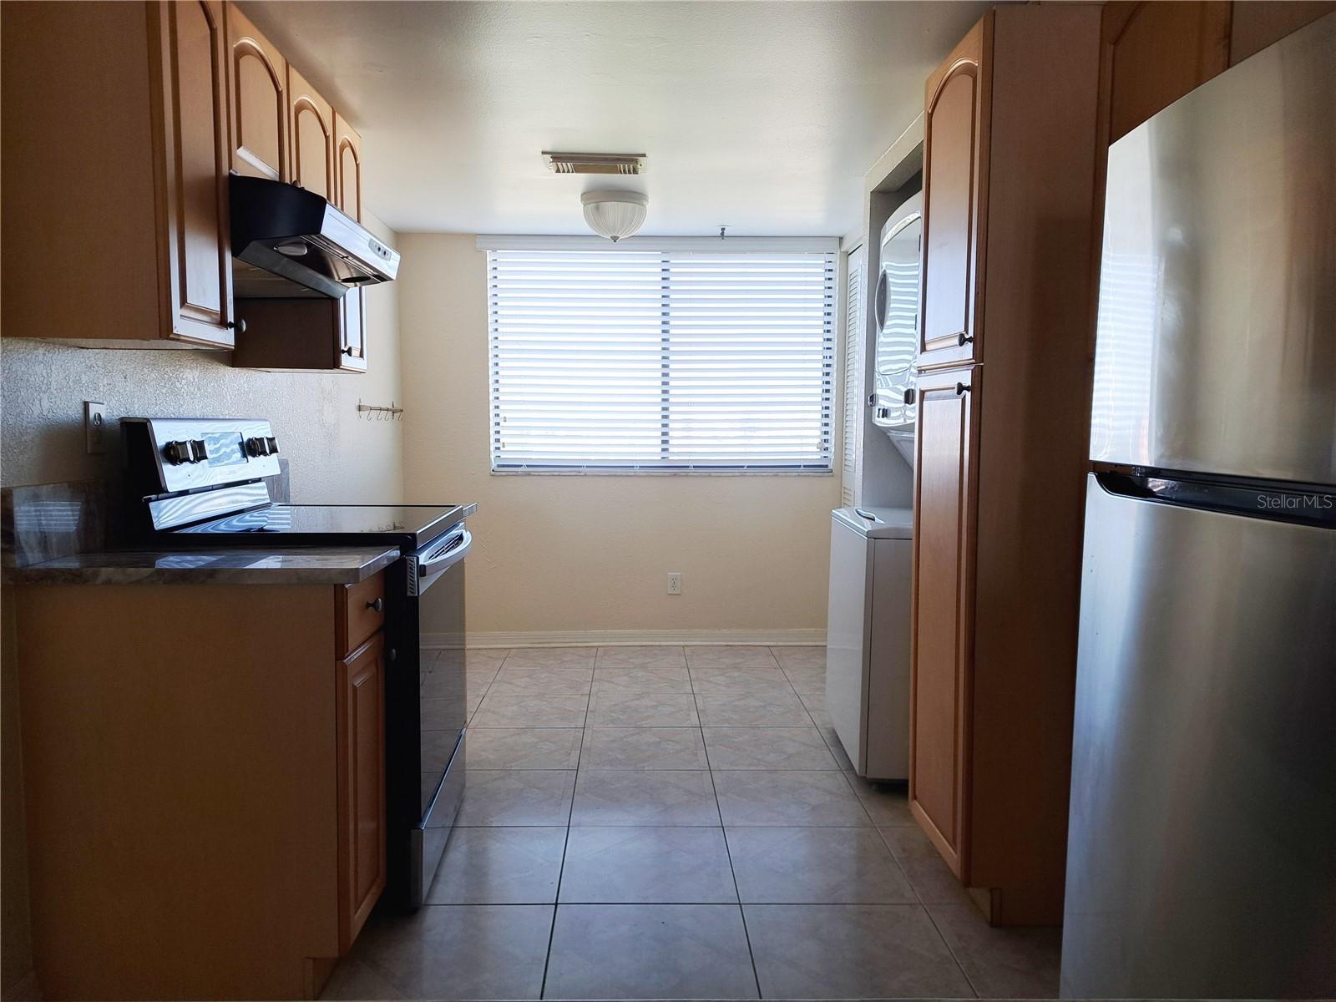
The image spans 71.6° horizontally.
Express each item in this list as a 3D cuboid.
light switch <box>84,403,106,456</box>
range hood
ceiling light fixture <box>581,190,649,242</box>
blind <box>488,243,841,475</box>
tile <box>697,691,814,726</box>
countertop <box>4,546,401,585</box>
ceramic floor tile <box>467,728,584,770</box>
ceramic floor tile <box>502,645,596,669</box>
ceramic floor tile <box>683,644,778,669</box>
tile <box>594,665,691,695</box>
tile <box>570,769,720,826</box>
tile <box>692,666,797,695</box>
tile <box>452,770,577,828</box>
[{"bbox_3d":[-1.261,-0.161,2.048,0.008,0.117,0.073,0,4,-2],"label":"light switch"},{"bbox_3d":[-1.060,-0.680,2.475,0.500,0.185,0.745,0,4,-2],"label":"range hood"},{"bbox_3d":[-0.230,-1.227,4.057,0.291,0.182,0.291,1,5,-2],"label":"ceiling light fixture"},{"bbox_3d":[-0.024,-0.731,4.822,1.815,1.152,0.060,0,5,-2],"label":"blind"},{"bbox_3d":[0.354,0.891,3.915,0.457,0.010,0.457,1,5,-2],"label":"tile"},{"bbox_3d":[-0.934,0.129,1.939,0.663,0.032,0.334,1,5,-2],"label":"countertop"},{"bbox_3d":[-0.549,0.919,3.428,0.457,0.010,0.457,1,5,-2],"label":"ceramic floor tile"},{"bbox_3d":[-0.593,0.801,4.735,0.453,0.010,0.450,0,5,-2],"label":"ceramic floor tile"},{"bbox_3d":[0.319,0.804,4.768,0.453,0.010,0.450,0,5,-2],"label":"ceramic floor tile"},{"bbox_3d":[-0.122,0.848,4.333,0.455,0.010,0.455,0,4,-2],"label":"tile"},{"bbox_3d":[-0.073,0.951,2.966,0.455,0.010,0.455,0,4,-2],"label":"tile"},{"bbox_3d":[0.338,0.854,4.367,0.457,0.010,0.457,1,5,-2],"label":"tile"},{"bbox_3d":[-0.530,0.948,2.950,0.455,0.010,0.455,0,4,-2],"label":"tile"}]

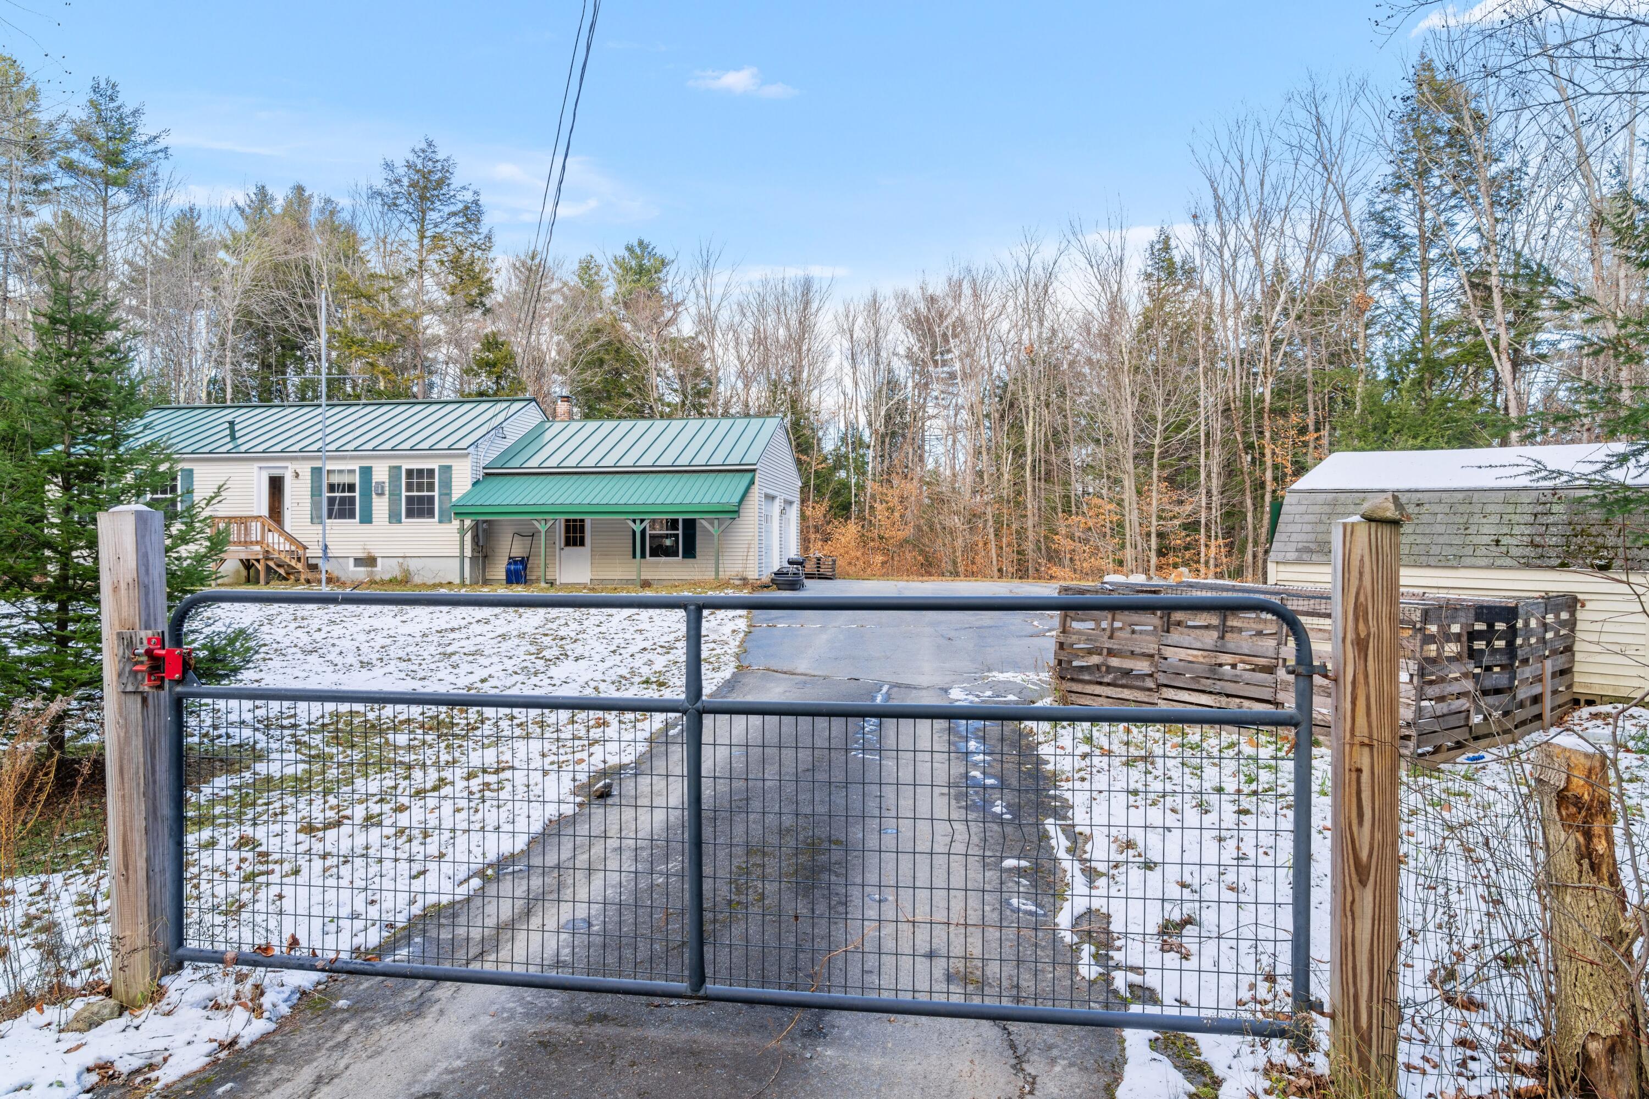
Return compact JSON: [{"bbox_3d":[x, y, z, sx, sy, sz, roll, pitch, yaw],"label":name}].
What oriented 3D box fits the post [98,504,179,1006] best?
[{"bbox_3d":[-2.420,0.710,3.880,0.138,1.700,0.138,-1,0,5],"label":"post"}]

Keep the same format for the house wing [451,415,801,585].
[{"bbox_3d":[-4.950,-1.480,30.800,7.550,4.600,8.900,0,0,8],"label":"house wing"}]

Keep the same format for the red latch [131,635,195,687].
[{"bbox_3d":[-2.200,0.370,3.660,0.165,0.170,0.105,0,0,7],"label":"red latch"}]

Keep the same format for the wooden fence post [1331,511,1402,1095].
[{"bbox_3d":[1.445,0.710,2.940,0.140,1.560,0.140,0,0,14],"label":"wooden fence post"}]

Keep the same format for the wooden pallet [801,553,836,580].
[{"bbox_3d":[-0.170,0.550,33.900,1.100,0.740,1.150,0,0,8],"label":"wooden pallet"}]

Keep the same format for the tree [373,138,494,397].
[{"bbox_3d":[-17.800,-8.700,50.000,5.400,19.400,5.400,0,0,0],"label":"tree"}]

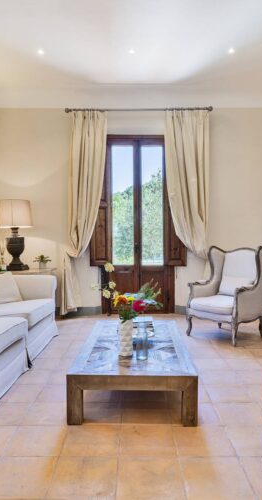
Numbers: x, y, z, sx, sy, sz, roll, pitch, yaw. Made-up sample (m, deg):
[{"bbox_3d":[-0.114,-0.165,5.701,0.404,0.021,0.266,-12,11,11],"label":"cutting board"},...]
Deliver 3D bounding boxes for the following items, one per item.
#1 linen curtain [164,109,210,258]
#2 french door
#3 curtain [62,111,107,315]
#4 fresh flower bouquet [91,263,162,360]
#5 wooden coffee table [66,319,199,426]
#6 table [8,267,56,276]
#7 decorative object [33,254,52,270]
[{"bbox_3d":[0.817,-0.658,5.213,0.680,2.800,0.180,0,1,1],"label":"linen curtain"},{"bbox_3d":[0.106,-0.376,5.383,1.480,2.720,0.180,0,1,1],"label":"french door"},{"bbox_3d":[-0.700,-0.537,5.300,0.660,3.060,0.240,0,0,1],"label":"curtain"},{"bbox_3d":[-0.029,0.415,2.469,0.480,0.650,0.380,0,1,1],"label":"fresh flower bouquet"},{"bbox_3d":[0.034,0.883,2.841,0.780,0.300,1.490,0,1,2],"label":"wooden coffee table"},{"bbox_3d":[-1.580,0.640,4.980,0.920,0.710,0.860,0,0,1],"label":"table"},{"bbox_3d":[-1.294,0.178,5.200,0.260,0.215,0.250,0,0,1],"label":"decorative object"}]

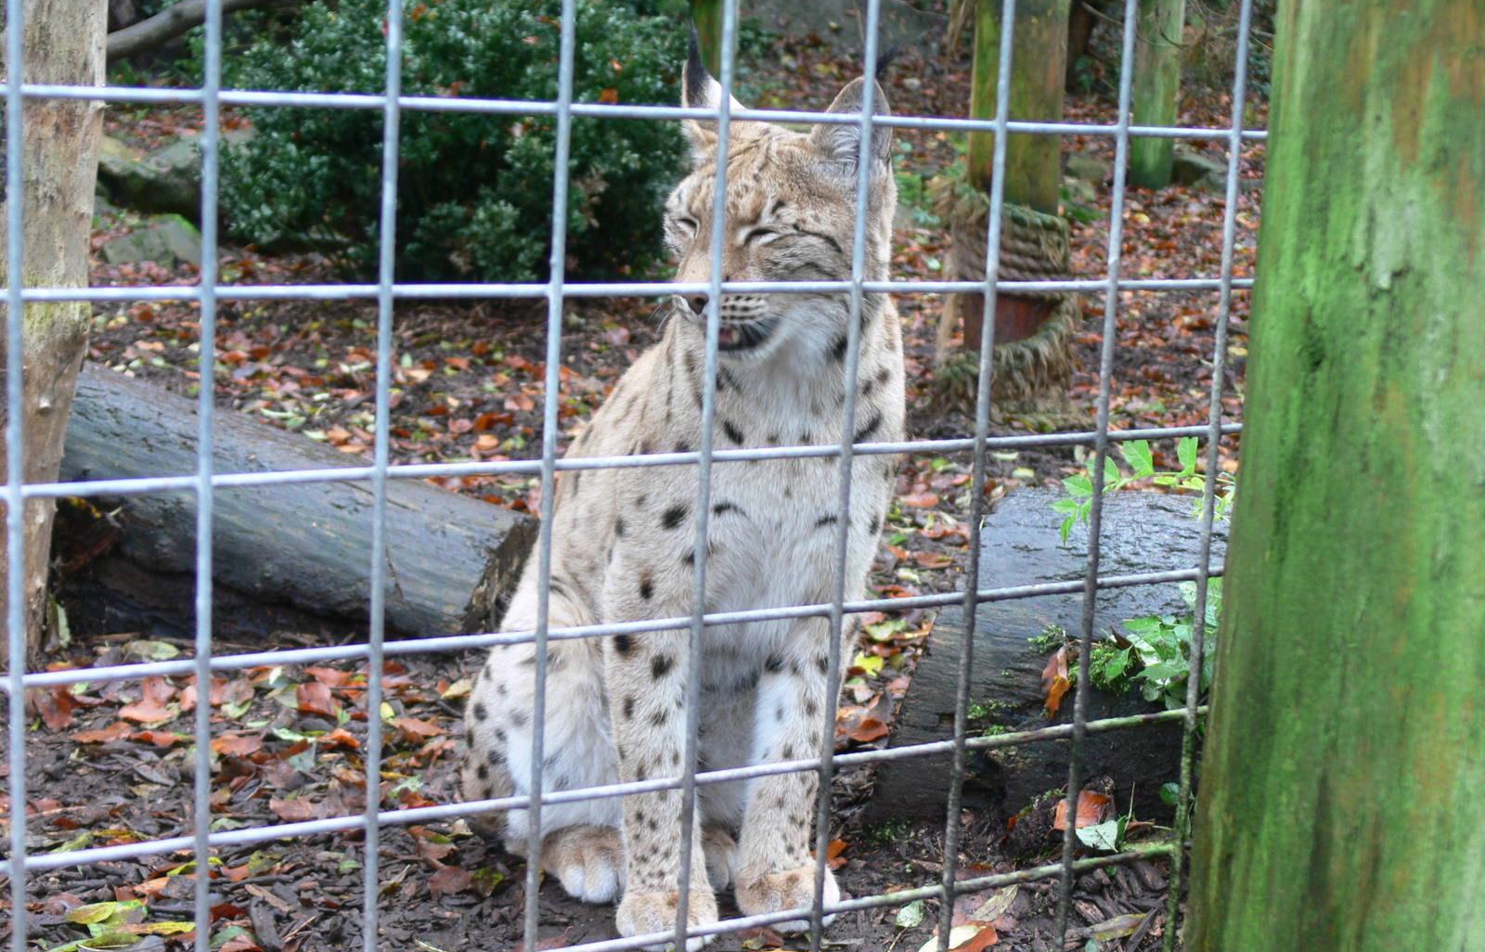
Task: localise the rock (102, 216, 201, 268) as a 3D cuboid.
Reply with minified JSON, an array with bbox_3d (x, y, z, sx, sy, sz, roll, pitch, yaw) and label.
[{"bbox_3d":[-1.702,-0.676,6.300,0.280,0.140,0.200,3,12,0],"label":"rock"}]

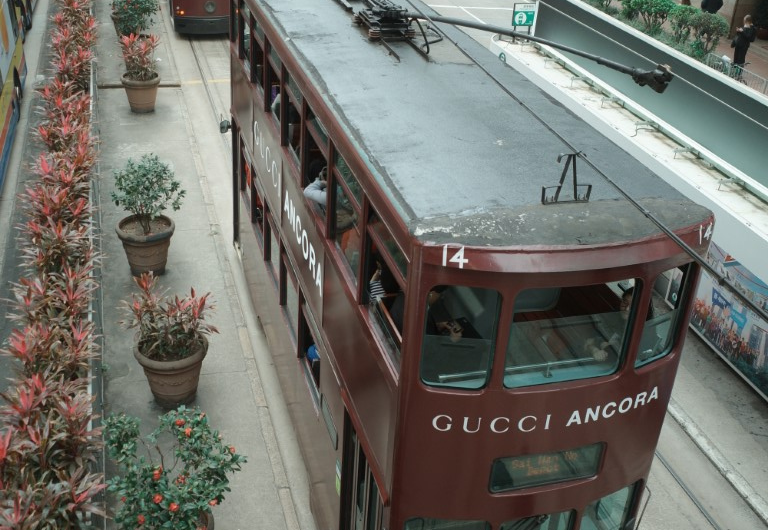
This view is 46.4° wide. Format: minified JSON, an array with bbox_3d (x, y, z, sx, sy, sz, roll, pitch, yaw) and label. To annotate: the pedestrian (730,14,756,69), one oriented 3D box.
[{"bbox_3d":[9.796,-5.987,24.616,0.480,1.720,0.580,10,29,10],"label":"pedestrian"}]

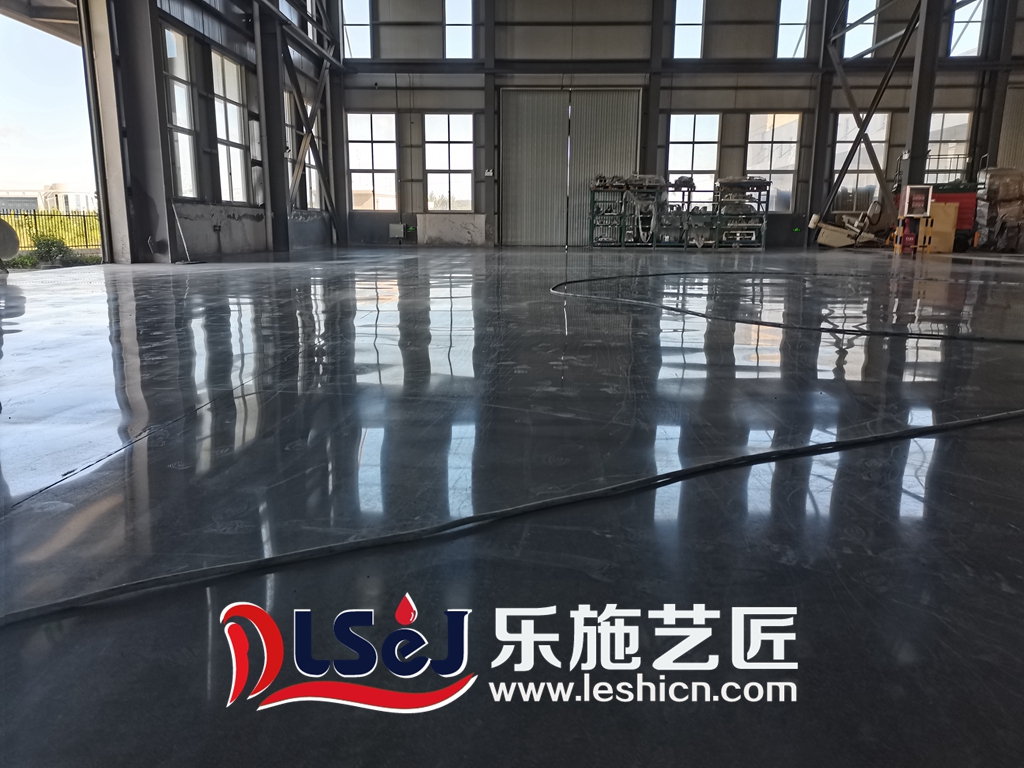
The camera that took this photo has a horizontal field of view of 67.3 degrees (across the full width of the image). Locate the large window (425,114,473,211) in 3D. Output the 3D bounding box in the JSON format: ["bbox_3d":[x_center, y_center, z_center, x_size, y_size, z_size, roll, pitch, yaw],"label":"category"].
[{"bbox_3d":[-1.904,-6.673,23.240,1.500,2.890,0.120,1,12,2],"label":"large window"}]

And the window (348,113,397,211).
[{"bbox_3d":[-4.244,-6.708,23.338,1.510,2.890,0.120,1,12,2],"label":"window"}]

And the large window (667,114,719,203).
[{"bbox_3d":[5.394,-6.564,22.934,1.520,2.890,0.120,1,12,2],"label":"large window"}]

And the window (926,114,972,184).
[{"bbox_3d":[12.597,-6.456,22.632,1.520,2.890,0.120,1,12,2],"label":"window"}]

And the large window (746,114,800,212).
[{"bbox_3d":[7.718,-6.529,22.837,1.540,2.890,0.120,1,12,2],"label":"large window"}]

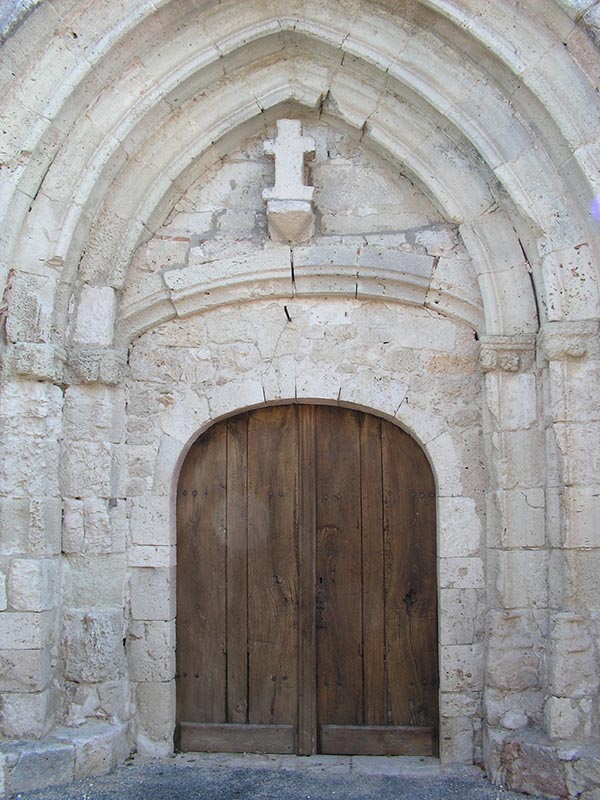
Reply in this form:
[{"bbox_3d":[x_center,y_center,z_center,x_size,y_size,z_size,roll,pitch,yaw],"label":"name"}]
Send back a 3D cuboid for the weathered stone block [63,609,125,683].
[{"bbox_3d":[-1.327,1.603,5.501,0.361,0.446,0.320,-1,-9,5],"label":"weathered stone block"}]

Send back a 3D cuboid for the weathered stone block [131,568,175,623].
[{"bbox_3d":[-0.987,1.321,5.720,0.281,0.347,0.280,-1,-9,3],"label":"weathered stone block"}]

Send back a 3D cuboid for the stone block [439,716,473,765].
[{"bbox_3d":[1.005,2.204,5.469,0.206,0.292,0.260,-1,-9,3],"label":"stone block"}]

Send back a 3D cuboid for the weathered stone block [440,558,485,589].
[{"bbox_3d":[1.075,1.156,5.612,0.294,0.206,0.250,-1,-9,5],"label":"weathered stone block"}]

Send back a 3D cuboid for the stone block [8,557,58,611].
[{"bbox_3d":[-1.666,1.161,5.301,0.246,0.320,0.300,-1,-9,5],"label":"stone block"}]

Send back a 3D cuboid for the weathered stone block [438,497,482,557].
[{"bbox_3d":[1.003,0.795,5.242,0.253,0.360,0.210,-1,-6,4],"label":"weathered stone block"}]

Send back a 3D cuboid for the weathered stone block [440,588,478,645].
[{"bbox_3d":[1.054,1.435,5.572,0.236,0.355,0.250,-1,-9,5],"label":"weathered stone block"}]

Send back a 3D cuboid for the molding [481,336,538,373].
[{"bbox_3d":[1.249,-0.248,5.022,0.275,0.218,0.360,-1,-6,4],"label":"molding"}]

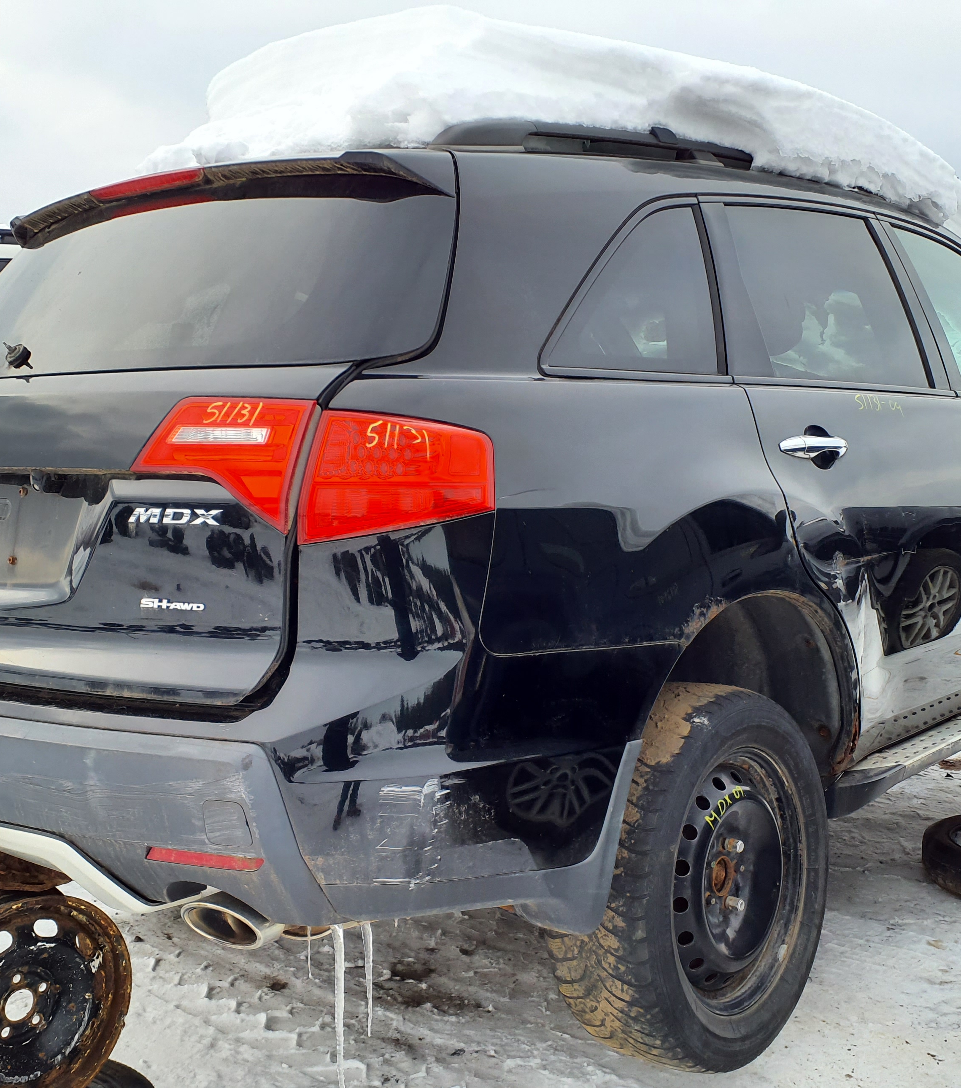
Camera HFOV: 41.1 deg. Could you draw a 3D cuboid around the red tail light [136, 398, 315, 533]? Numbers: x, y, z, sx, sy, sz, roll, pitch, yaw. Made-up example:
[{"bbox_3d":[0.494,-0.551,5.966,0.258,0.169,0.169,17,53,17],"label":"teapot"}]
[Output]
[{"bbox_3d":[-0.382,-0.119,1.870,0.315,0.200,0.101,1,5,29],"label":"red tail light"}]

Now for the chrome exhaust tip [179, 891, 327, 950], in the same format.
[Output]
[{"bbox_3d":[-0.294,0.522,1.812,0.207,0.081,0.157,3,6,41],"label":"chrome exhaust tip"}]

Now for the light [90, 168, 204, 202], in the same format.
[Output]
[{"bbox_3d":[-0.618,-0.668,2.393,0.345,0.028,0.032,4,7,41],"label":"light"}]

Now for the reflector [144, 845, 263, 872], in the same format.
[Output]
[{"bbox_3d":[-0.397,0.452,1.847,0.182,0.022,0.016,1,5,13],"label":"reflector"}]

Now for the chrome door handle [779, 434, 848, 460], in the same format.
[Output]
[{"bbox_3d":[0.634,-0.183,2.423,0.051,0.044,0.227,3,6,41],"label":"chrome door handle"}]

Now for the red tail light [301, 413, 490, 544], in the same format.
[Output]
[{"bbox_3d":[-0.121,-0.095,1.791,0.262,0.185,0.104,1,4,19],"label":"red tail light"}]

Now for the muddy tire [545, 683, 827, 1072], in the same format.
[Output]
[{"bbox_3d":[0.411,0.625,2.427,0.237,0.712,0.712,-4,1,42],"label":"muddy tire"}]

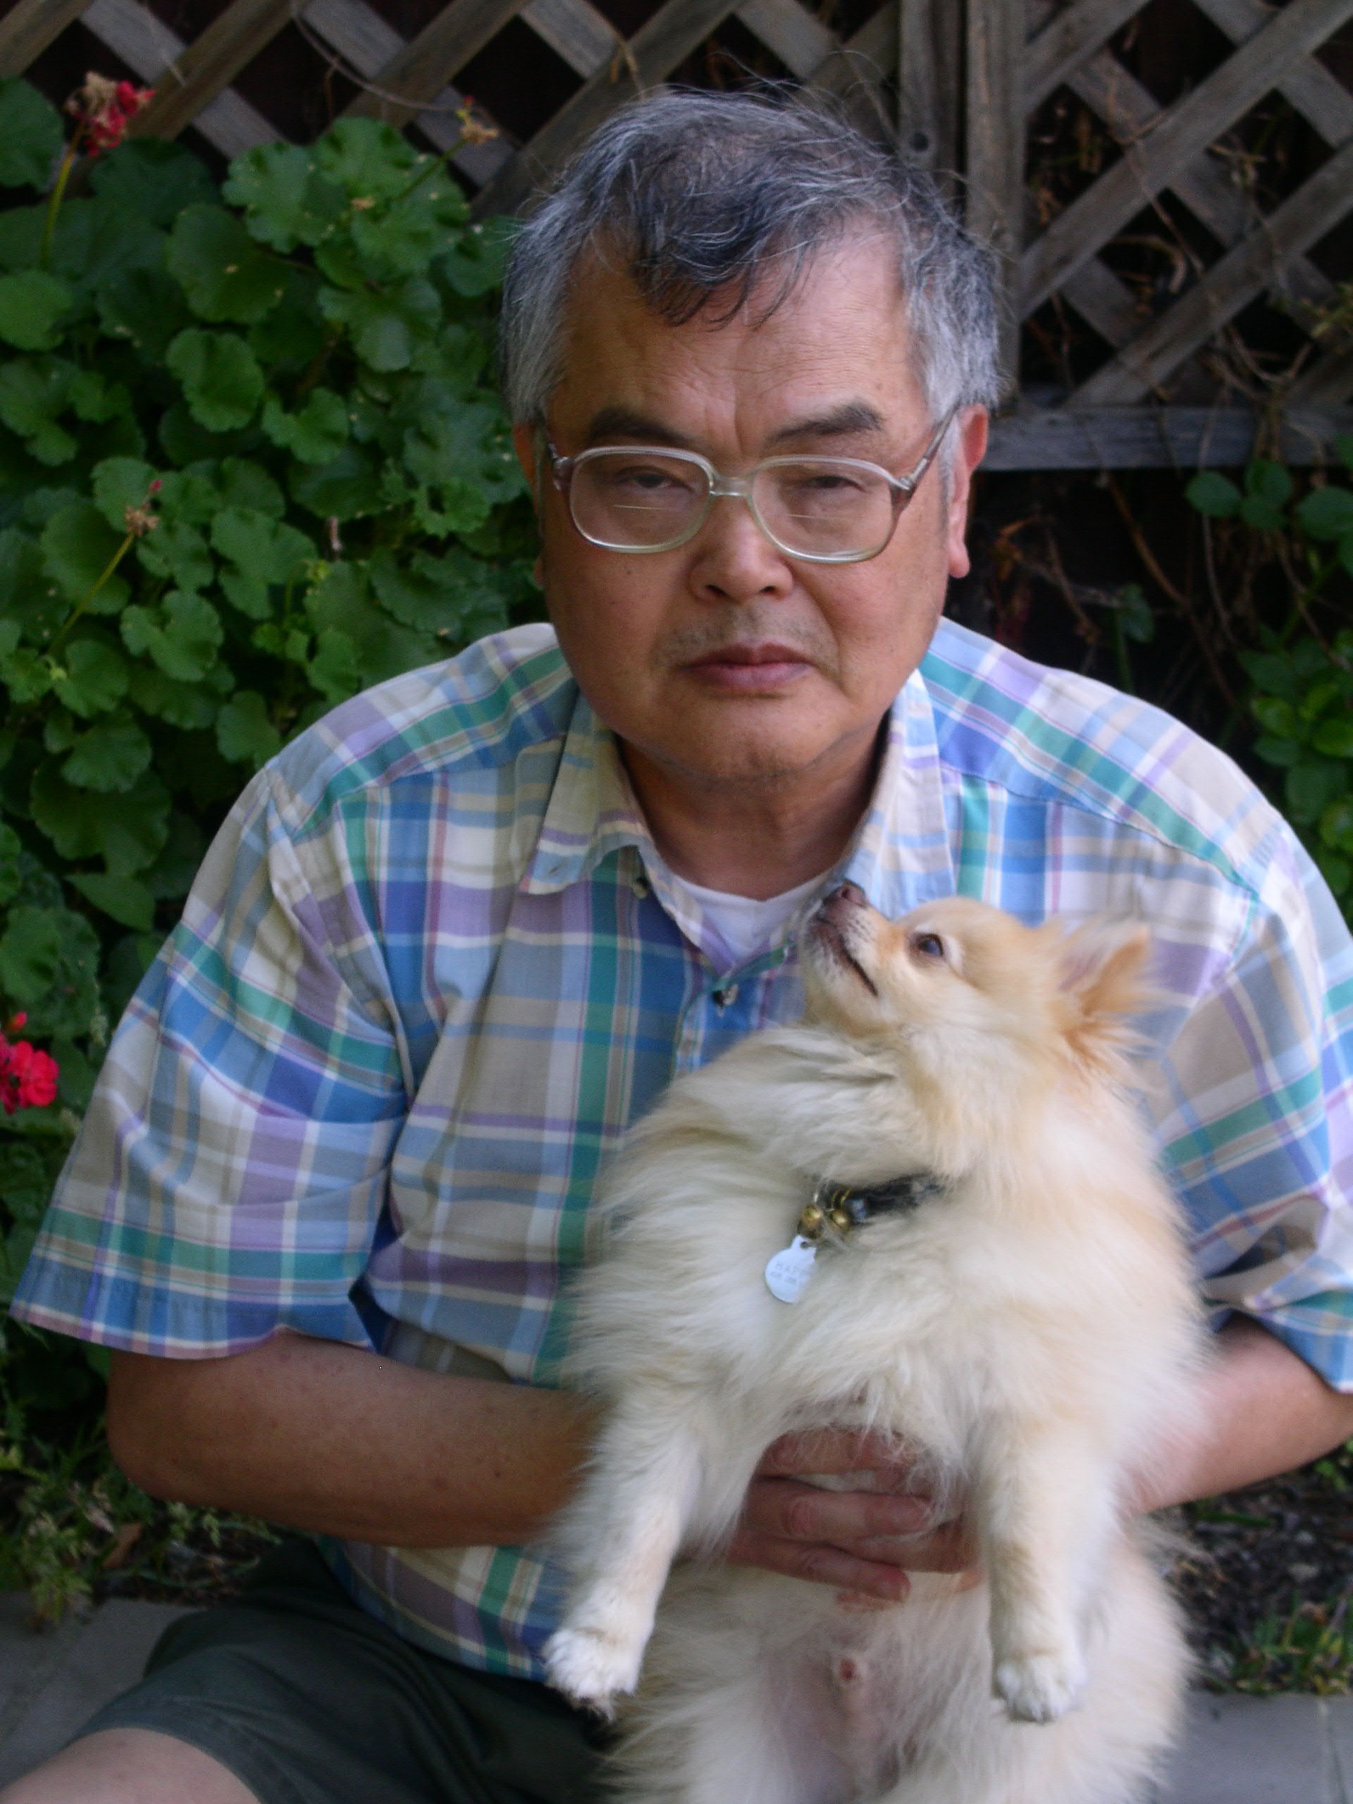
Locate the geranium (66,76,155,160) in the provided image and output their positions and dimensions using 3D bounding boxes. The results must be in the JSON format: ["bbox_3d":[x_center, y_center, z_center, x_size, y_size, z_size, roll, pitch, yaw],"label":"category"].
[{"bbox_3d":[-0.332,-0.460,2.500,0.050,0.048,0.048,1,18,0],"label":"geranium"}]

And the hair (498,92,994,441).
[{"bbox_3d":[0.031,-0.226,1.645,0.185,0.162,0.205,3,22,4],"label":"hair"}]

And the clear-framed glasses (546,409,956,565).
[{"bbox_3d":[0.026,-0.171,1.616,0.141,0.050,0.143,3,22,4],"label":"clear-framed glasses"}]

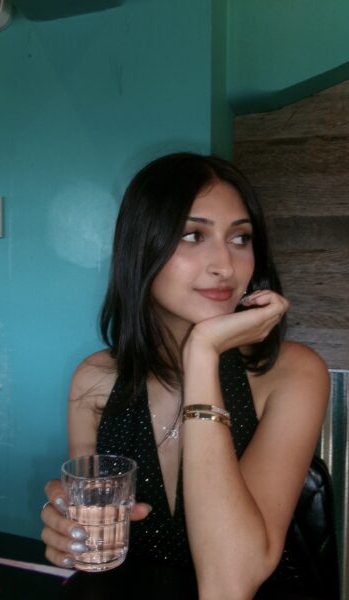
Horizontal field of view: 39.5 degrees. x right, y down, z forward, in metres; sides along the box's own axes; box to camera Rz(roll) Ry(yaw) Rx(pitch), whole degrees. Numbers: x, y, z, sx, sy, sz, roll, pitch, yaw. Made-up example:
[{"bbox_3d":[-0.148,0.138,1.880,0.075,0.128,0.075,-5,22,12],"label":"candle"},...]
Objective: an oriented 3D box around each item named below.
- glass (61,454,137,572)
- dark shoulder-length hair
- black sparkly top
[{"bbox_3d":[-0.083,0.234,0.537,0.083,0.102,0.083,1,2,0],"label":"glass"},{"bbox_3d":[0.029,-0.040,0.700,0.250,0.335,0.235,0,2,-25],"label":"dark shoulder-length hair"},{"bbox_3d":[0.025,0.240,0.735,0.300,0.370,0.220,1,2,10],"label":"black sparkly top"}]

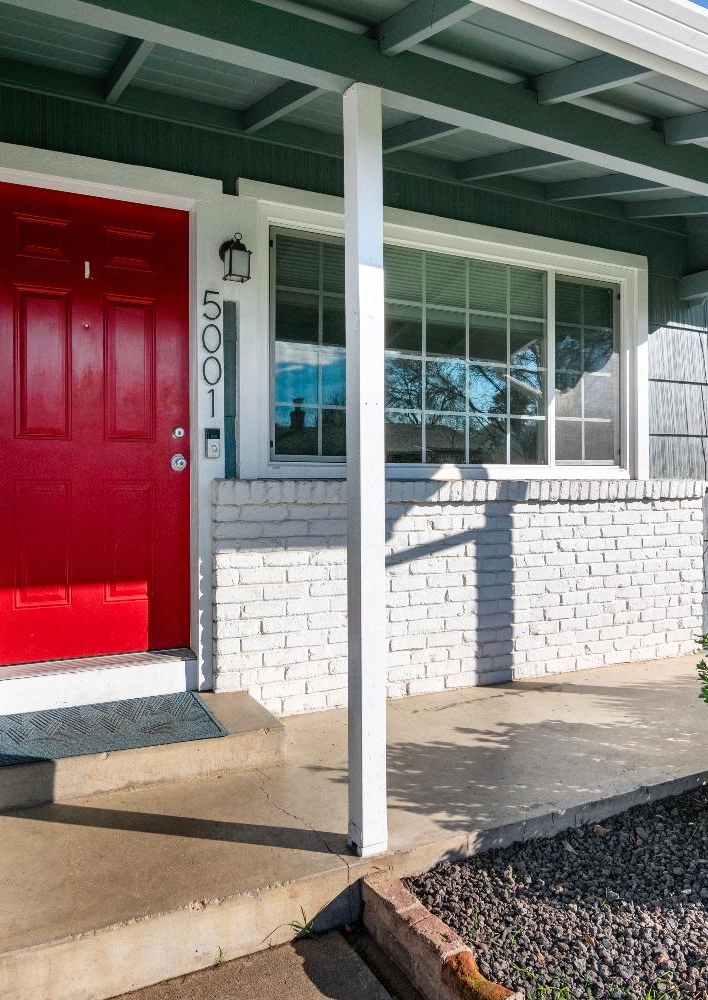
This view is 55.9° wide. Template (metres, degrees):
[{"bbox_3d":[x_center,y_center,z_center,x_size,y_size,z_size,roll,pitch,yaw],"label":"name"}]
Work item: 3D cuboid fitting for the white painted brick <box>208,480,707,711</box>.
[{"bbox_3d":[0.825,0.462,3.762,3.250,1.135,0.130,0,0,-25],"label":"white painted brick"}]

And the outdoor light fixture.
[{"bbox_3d":[-0.539,-1.085,3.032,0.122,0.230,0.180,0,0,-25],"label":"outdoor light fixture"}]

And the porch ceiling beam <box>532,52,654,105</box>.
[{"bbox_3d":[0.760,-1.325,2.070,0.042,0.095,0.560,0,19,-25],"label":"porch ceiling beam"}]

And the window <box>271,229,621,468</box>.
[{"bbox_3d":[0.636,-0.768,3.709,2.320,1.160,0.080,0,0,-25],"label":"window"}]

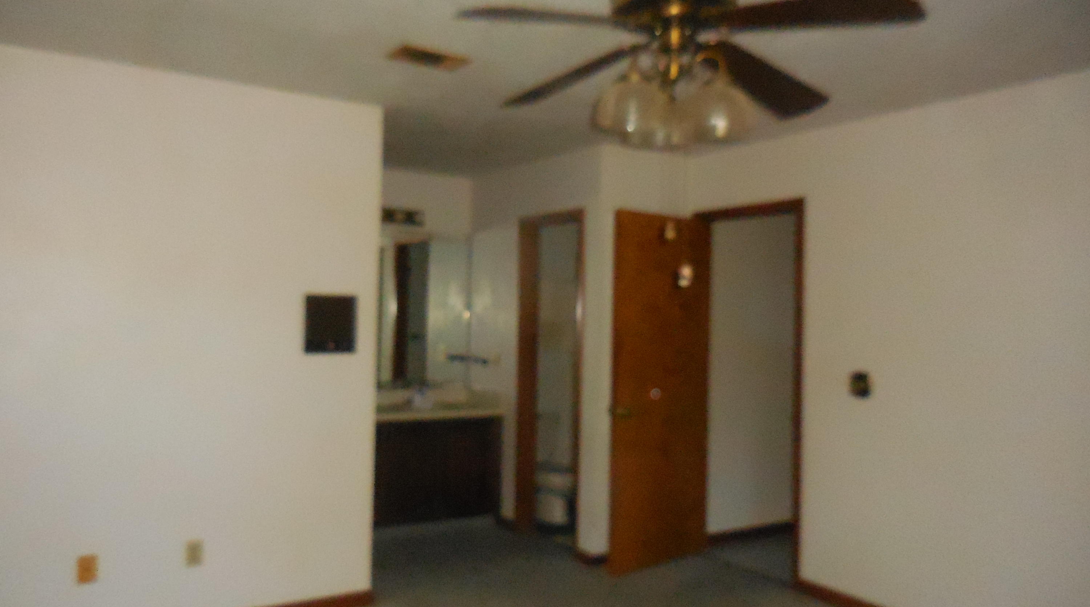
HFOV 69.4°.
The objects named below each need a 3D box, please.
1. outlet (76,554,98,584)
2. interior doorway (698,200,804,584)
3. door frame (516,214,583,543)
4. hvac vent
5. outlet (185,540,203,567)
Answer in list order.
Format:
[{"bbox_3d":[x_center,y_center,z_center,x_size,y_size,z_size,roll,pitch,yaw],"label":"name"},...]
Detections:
[{"bbox_3d":[-1.866,1.087,3.211,0.074,0.122,0.015,1,0,-32],"label":"outlet"},{"bbox_3d":[1.185,0.479,4.585,0.130,2.080,0.860,1,0,-32],"label":"interior doorway"},{"bbox_3d":[0.057,0.462,5.040,0.130,2.070,0.770,1,0,-32],"label":"door frame"},{"bbox_3d":[-0.452,-0.952,3.092,0.280,0.025,0.190,1,0,-32],"label":"hvac vent"},{"bbox_3d":[-1.525,1.090,3.424,0.074,0.122,0.015,1,0,-32],"label":"outlet"}]

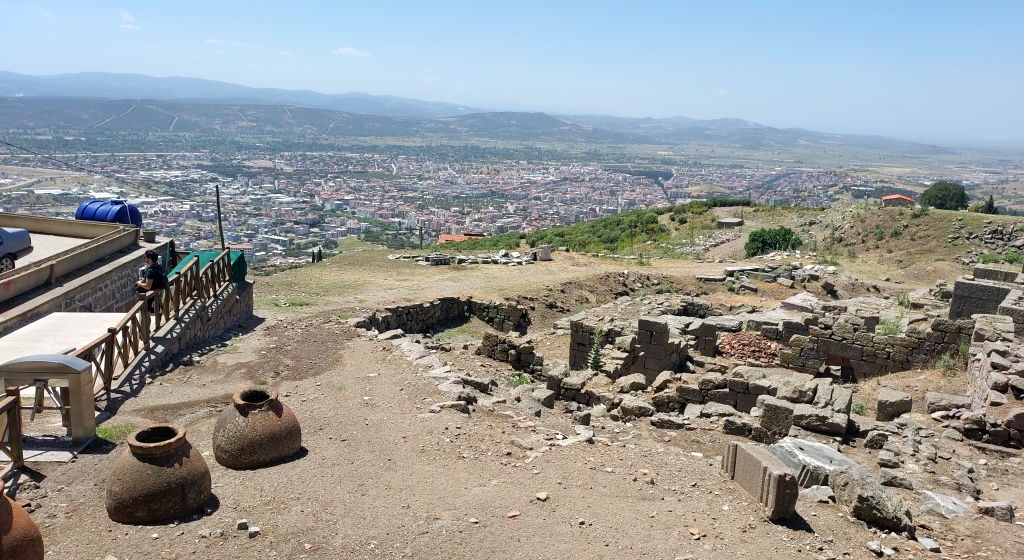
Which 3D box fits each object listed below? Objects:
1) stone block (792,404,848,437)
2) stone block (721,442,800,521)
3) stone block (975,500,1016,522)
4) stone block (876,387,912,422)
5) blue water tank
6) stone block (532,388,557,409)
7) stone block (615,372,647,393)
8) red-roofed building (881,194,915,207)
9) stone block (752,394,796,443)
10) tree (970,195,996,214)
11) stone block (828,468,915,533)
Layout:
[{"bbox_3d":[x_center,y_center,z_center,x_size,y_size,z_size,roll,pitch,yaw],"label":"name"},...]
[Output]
[{"bbox_3d":[4.728,2.151,12.758,0.740,0.300,0.360,4,11,12],"label":"stone block"},{"bbox_3d":[2.984,2.375,10.056,0.270,0.520,1.150,-1,11,-14],"label":"stone block"},{"bbox_3d":[5.690,2.718,9.777,0.370,0.170,0.170,5,12,20],"label":"stone block"},{"bbox_3d":[6.039,2.015,13.210,0.500,0.350,0.460,3,11,10],"label":"stone block"},{"bbox_3d":[-11.833,-1.790,24.307,1.530,1.200,1.100,6,12,23],"label":"blue water tank"},{"bbox_3d":[0.538,1.903,13.217,0.300,0.230,0.230,8,13,29],"label":"stone block"},{"bbox_3d":[2.041,1.785,14.282,0.450,0.220,0.300,-1,11,-12],"label":"stone block"},{"bbox_3d":[59.340,-12.083,127.500,4.600,2.200,5.500,4,11,15],"label":"red-roofed building"},{"bbox_3d":[3.945,2.046,12.425,0.460,0.540,0.400,6,12,22],"label":"stone block"},{"bbox_3d":[63.755,-10.141,112.000,3.400,2.800,3.200,8,13,31],"label":"tree"},{"bbox_3d":[4.225,2.585,9.743,0.400,0.380,0.820,-7,14,-37],"label":"stone block"}]

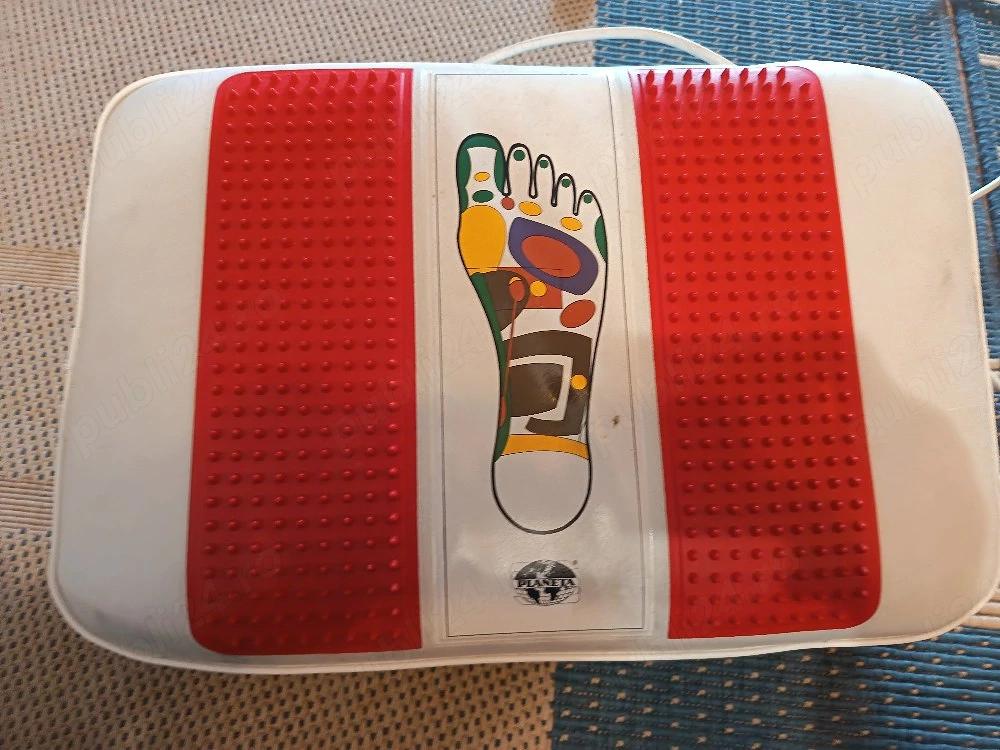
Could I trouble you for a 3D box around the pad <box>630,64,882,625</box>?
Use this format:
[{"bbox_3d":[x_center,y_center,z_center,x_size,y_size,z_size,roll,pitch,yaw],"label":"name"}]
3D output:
[{"bbox_3d":[0.125,-0.022,0.348,0.103,0.016,0.292,-1,80,-3],"label":"pad"}]

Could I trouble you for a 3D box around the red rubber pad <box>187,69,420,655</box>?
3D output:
[{"bbox_3d":[-0.093,-0.017,0.339,0.103,0.016,0.291,-1,80,-3],"label":"red rubber pad"}]

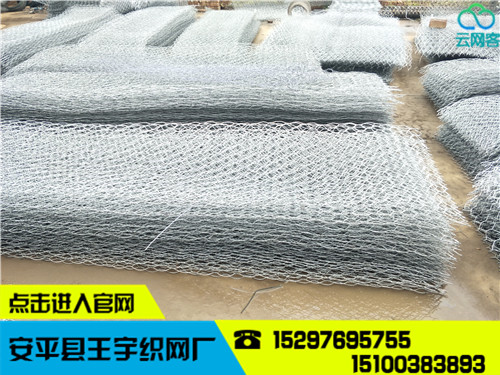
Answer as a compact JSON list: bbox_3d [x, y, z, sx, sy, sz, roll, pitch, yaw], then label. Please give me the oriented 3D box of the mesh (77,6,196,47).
[{"bbox_3d":[-1.789,-2.695,6.034,1.000,0.280,3.070,4,37,5],"label":"mesh"}]

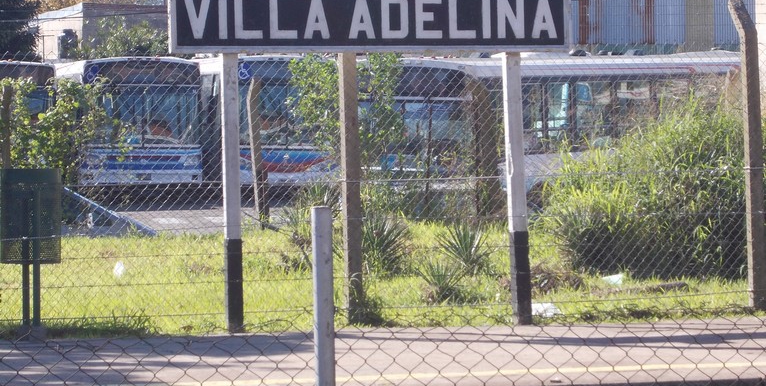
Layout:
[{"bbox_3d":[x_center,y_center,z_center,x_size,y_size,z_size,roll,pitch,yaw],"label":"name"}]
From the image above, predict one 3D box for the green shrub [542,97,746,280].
[{"bbox_3d":[2.509,-0.043,29.600,2.000,1.780,1.700,-1,2,-3],"label":"green shrub"}]

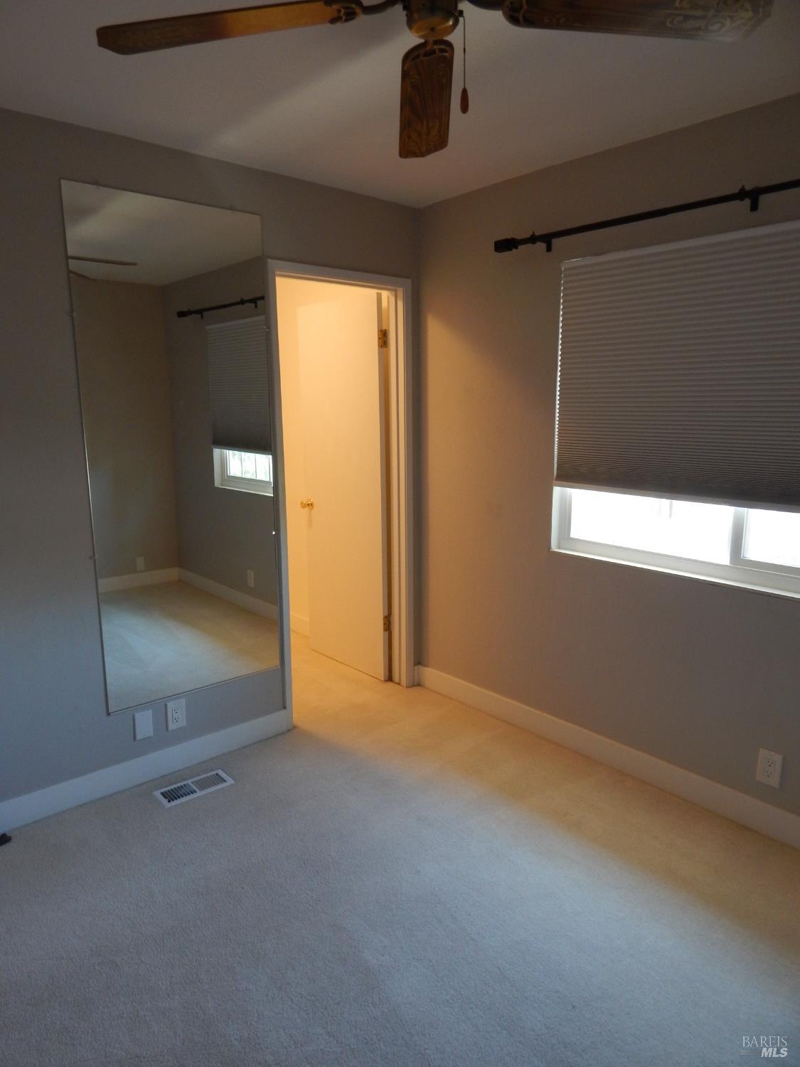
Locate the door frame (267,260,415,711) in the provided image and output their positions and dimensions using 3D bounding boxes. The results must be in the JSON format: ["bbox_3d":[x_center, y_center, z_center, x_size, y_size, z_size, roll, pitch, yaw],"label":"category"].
[{"bbox_3d":[-0.267,-0.157,3.256,0.772,2.080,0.140,-9,14,-38],"label":"door frame"}]

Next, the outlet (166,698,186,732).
[{"bbox_3d":[-0.924,0.749,2.807,0.073,0.120,0.010,-9,14,-38],"label":"outlet"}]

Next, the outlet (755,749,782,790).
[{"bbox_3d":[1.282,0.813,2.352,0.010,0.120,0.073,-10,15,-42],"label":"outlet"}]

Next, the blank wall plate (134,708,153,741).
[{"bbox_3d":[-1.026,0.772,2.728,0.069,0.115,0.009,-10,14,-40],"label":"blank wall plate"}]

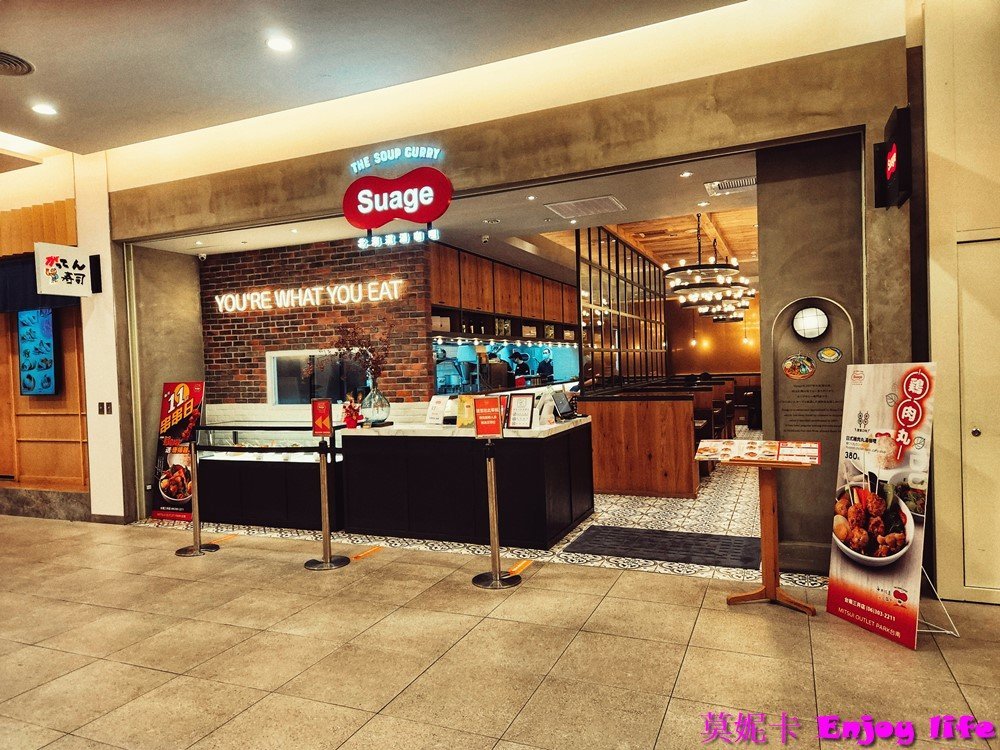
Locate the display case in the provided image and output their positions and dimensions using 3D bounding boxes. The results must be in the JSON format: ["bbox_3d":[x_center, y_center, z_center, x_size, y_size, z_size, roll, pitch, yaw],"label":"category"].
[{"bbox_3d":[-2.254,1.015,6.950,1.860,1.000,0.650,-2,1,23],"label":"display case"}]

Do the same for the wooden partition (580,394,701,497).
[{"bbox_3d":[1.570,0.816,7.654,1.340,1.145,0.160,-2,1,23],"label":"wooden partition"}]

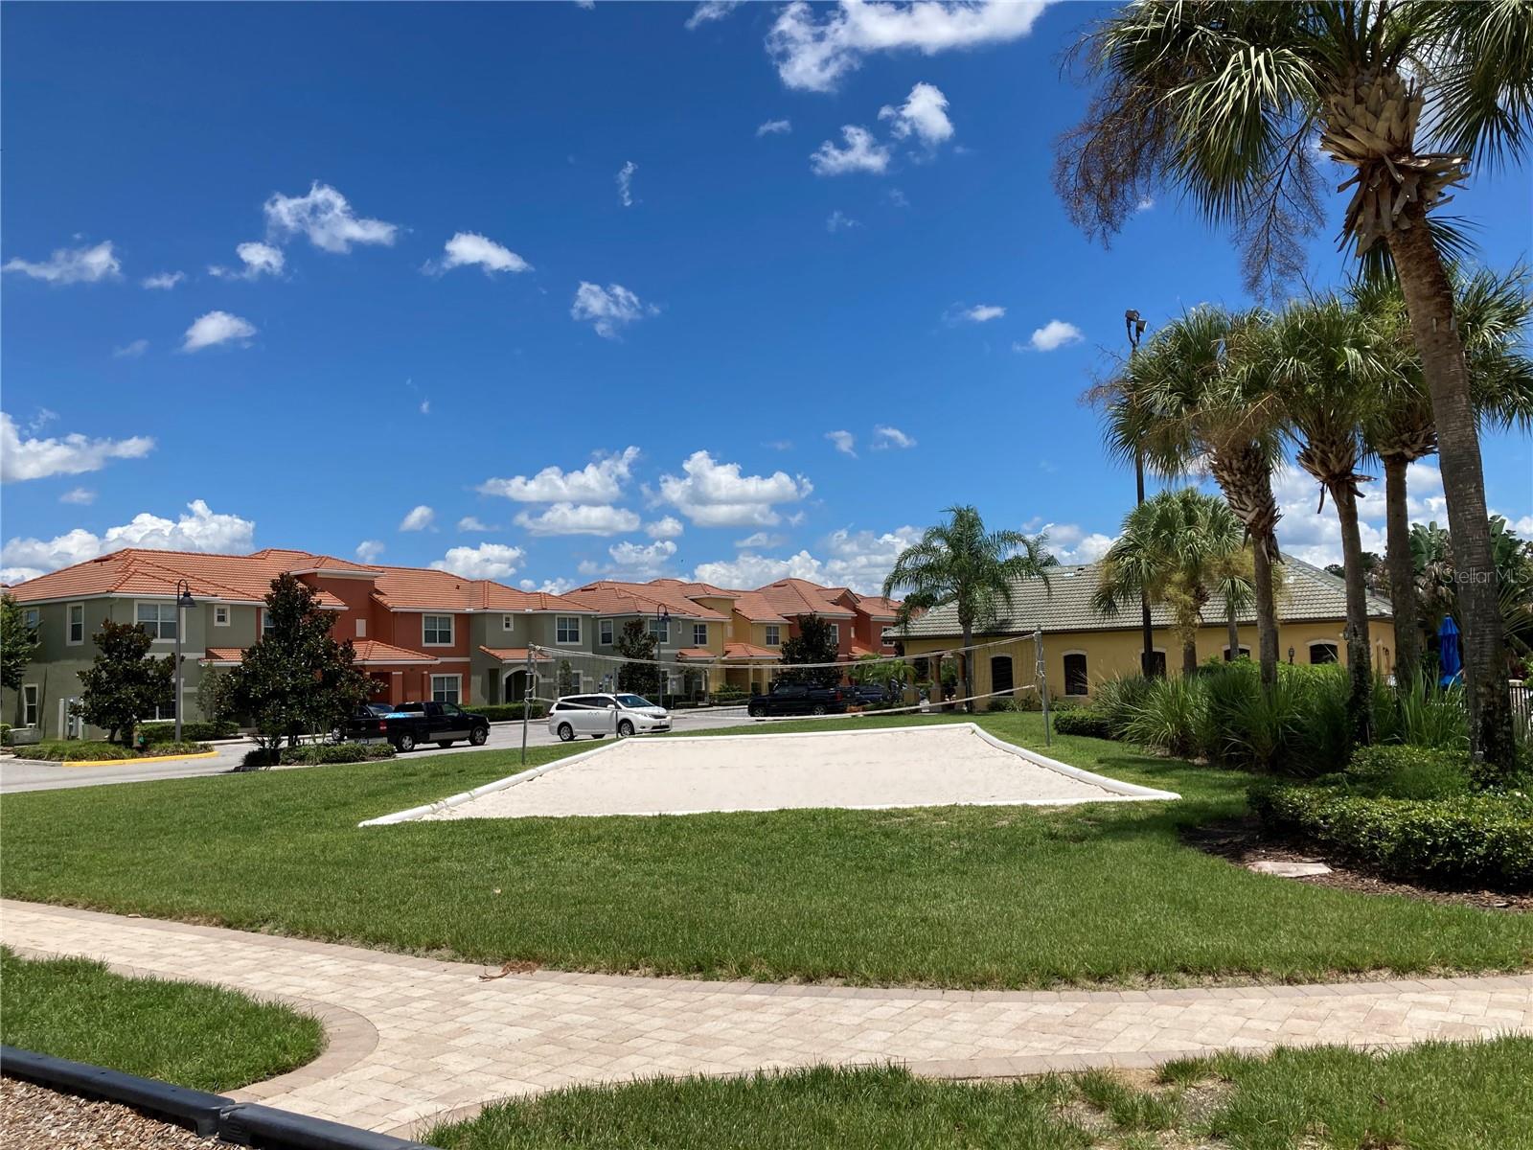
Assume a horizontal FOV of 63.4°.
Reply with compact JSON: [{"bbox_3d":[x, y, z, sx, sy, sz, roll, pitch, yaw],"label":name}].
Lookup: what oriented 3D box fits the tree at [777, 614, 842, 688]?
[{"bbox_3d":[2.743,5.479,80.000,4.200,5.910,4.200,-2,-5,2],"label":"tree"}]

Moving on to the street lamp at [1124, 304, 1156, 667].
[{"bbox_3d":[9.633,-1.522,32.487,0.600,10.900,0.600,-3,-4,15],"label":"street lamp"}]

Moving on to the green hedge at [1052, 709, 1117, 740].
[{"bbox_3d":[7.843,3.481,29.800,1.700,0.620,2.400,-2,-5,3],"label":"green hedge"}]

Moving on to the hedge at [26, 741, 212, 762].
[{"bbox_3d":[-21.943,5.918,42.036,2.800,0.580,5.500,-4,-5,33],"label":"hedge"}]

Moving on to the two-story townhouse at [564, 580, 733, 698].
[{"bbox_3d":[-9.757,4.445,81.547,12.000,8.300,10.500,-4,-5,33],"label":"two-story townhouse"}]

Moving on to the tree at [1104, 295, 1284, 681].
[{"bbox_3d":[8.250,-0.913,23.500,3.550,8.290,3.400,-3,-5,19],"label":"tree"}]

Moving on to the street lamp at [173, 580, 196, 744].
[{"bbox_3d":[-20.521,3.152,43.730,0.800,5.970,0.650,-4,-5,33],"label":"street lamp"}]

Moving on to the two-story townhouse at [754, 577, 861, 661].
[{"bbox_3d":[1.179,4.628,89.342,9.500,8.600,7.200,-4,-5,33],"label":"two-story townhouse"}]

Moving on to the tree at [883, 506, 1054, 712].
[{"bbox_3d":[8.218,1.389,50.500,6.900,8.360,6.500,-2,-5,9],"label":"tree"}]

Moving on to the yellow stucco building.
[{"bbox_3d":[16.494,2.561,54.016,20.960,6.330,9.490,-5,-6,34],"label":"yellow stucco building"}]

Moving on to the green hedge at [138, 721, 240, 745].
[{"bbox_3d":[-23.949,6.402,51.500,4.200,0.900,1.100,2,-6,-40],"label":"green hedge"}]

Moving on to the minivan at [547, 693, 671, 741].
[{"bbox_3d":[-6.000,5.380,47.500,5.080,1.780,1.990,-6,-6,35],"label":"minivan"}]

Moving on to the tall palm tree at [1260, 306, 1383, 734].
[{"bbox_3d":[9.446,-0.849,20.700,2.400,7.650,2.500,-4,-5,25],"label":"tall palm tree"}]

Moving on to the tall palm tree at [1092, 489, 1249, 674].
[{"bbox_3d":[10.752,0.844,33.008,4.100,6.200,4.200,-2,-4,0],"label":"tall palm tree"}]

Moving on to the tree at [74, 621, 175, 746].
[{"bbox_3d":[-23.149,3.985,44.676,3.600,4.600,3.700,-2,-4,0],"label":"tree"}]

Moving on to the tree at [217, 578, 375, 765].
[{"bbox_3d":[-15.365,2.917,40.227,5.000,5.920,5.100,-2,-4,0],"label":"tree"}]

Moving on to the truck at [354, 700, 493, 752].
[{"bbox_3d":[-13.030,5.700,47.200,2.000,1.870,5.950,-4,-5,26],"label":"truck"}]

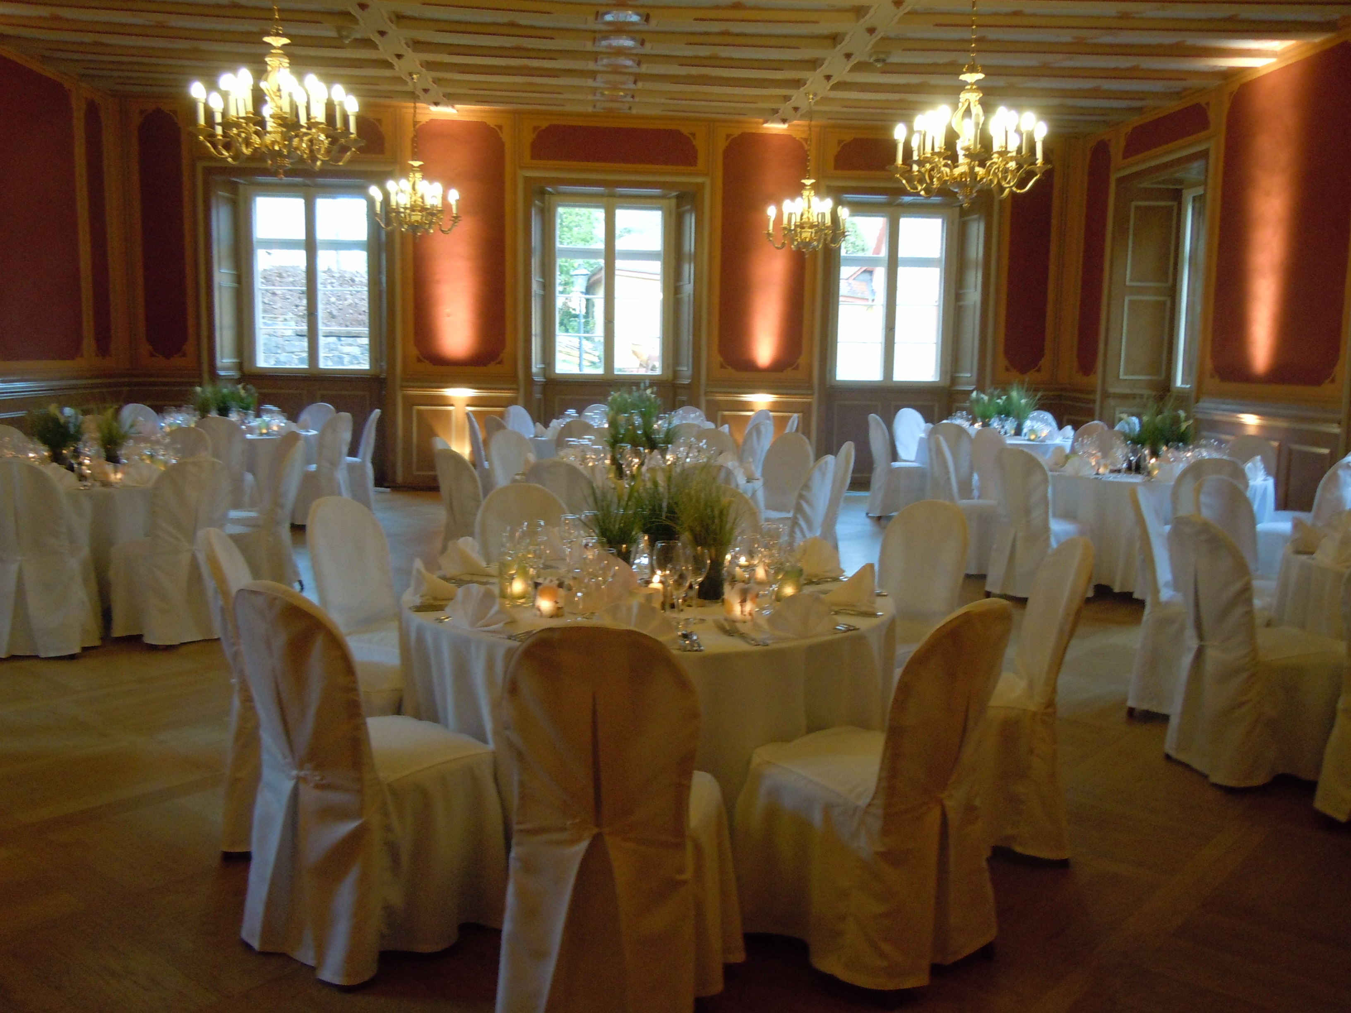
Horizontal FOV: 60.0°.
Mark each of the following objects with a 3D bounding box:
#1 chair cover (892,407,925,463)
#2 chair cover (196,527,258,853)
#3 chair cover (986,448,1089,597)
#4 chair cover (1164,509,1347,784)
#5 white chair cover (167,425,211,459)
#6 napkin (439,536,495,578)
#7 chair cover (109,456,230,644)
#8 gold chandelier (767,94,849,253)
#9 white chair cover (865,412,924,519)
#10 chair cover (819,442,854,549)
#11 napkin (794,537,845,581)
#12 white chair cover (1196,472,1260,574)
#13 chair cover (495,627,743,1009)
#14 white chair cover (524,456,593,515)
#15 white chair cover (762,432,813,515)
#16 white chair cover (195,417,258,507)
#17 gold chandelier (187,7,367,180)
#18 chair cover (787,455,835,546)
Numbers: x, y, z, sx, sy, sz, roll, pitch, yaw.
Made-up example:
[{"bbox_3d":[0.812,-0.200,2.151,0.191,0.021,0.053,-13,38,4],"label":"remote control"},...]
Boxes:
[{"bbox_3d":[2.754,-0.574,12.949,0.480,0.965,0.570,-4,9,-35],"label":"chair cover"},{"bbox_3d":[-1.117,0.531,3.457,0.540,0.949,0.420,0,7,-5],"label":"chair cover"},{"bbox_3d":[2.365,0.097,7.638,0.570,0.970,0.450,-6,10,-44],"label":"chair cover"},{"bbox_3d":[2.173,0.502,4.382,0.570,0.965,0.480,-2,8,-21],"label":"chair cover"},{"bbox_3d":[-3.229,-0.021,7.610,0.420,0.970,0.540,1,8,-5],"label":"white chair cover"},{"bbox_3d":[-0.649,0.160,3.711,0.130,0.115,0.160,4,8,21],"label":"napkin"},{"bbox_3d":[-2.574,0.205,6.136,0.450,0.970,0.570,-6,10,-44],"label":"chair cover"},{"bbox_3d":[1.307,-3.236,11.475,0.850,1.530,0.850,1,7,0],"label":"gold chandelier"},{"bbox_3d":[2.216,-0.398,11.542,0.570,0.970,0.450,-1,7,-13],"label":"white chair cover"},{"bbox_3d":[0.877,0.053,7.821,0.553,0.964,0.431,-1,7,-15],"label":"chair cover"},{"bbox_3d":[0.505,0.172,4.115,0.130,0.130,0.180,-5,10,-41],"label":"napkin"},{"bbox_3d":[2.822,0.364,5.566,0.480,0.965,0.570,-3,8,-30],"label":"white chair cover"},{"bbox_3d":[-0.118,0.694,2.700,0.455,0.965,0.560,2,8,10],"label":"chair cover"},{"bbox_3d":[-0.519,0.207,6.062,0.420,0.949,0.540,4,8,19],"label":"white chair cover"},{"bbox_3d":[0.695,-0.018,8.200,0.420,0.970,0.540,6,9,31],"label":"white chair cover"},{"bbox_3d":[-3.578,-0.252,9.380,0.455,0.965,0.560,-1,8,-13],"label":"white chair cover"},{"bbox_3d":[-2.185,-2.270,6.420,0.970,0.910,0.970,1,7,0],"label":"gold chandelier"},{"bbox_3d":[0.666,0.169,6.787,0.540,0.970,0.420,8,10,41],"label":"chair cover"}]

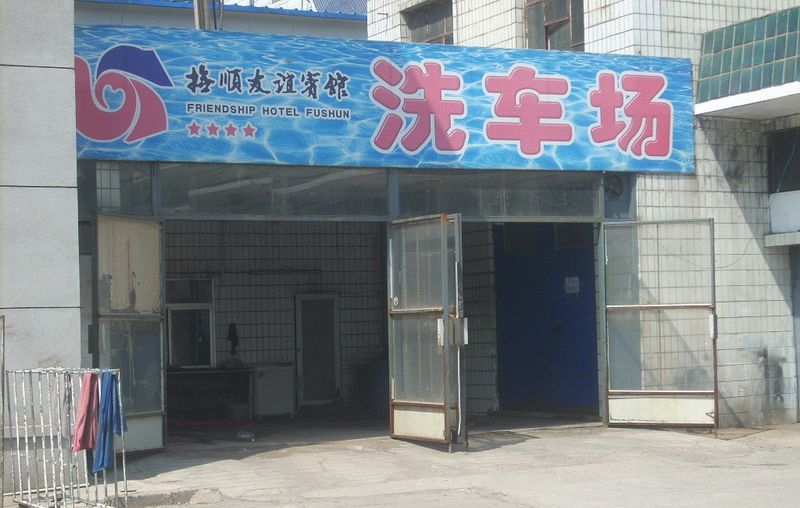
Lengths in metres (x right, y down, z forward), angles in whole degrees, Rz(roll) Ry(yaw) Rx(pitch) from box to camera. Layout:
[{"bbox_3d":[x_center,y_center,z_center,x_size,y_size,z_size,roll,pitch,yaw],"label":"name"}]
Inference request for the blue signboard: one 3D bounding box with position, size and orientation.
[{"bbox_3d":[0.024,-1.795,21.505,8.559,1.496,0.150,0,-2,-27],"label":"blue signboard"}]

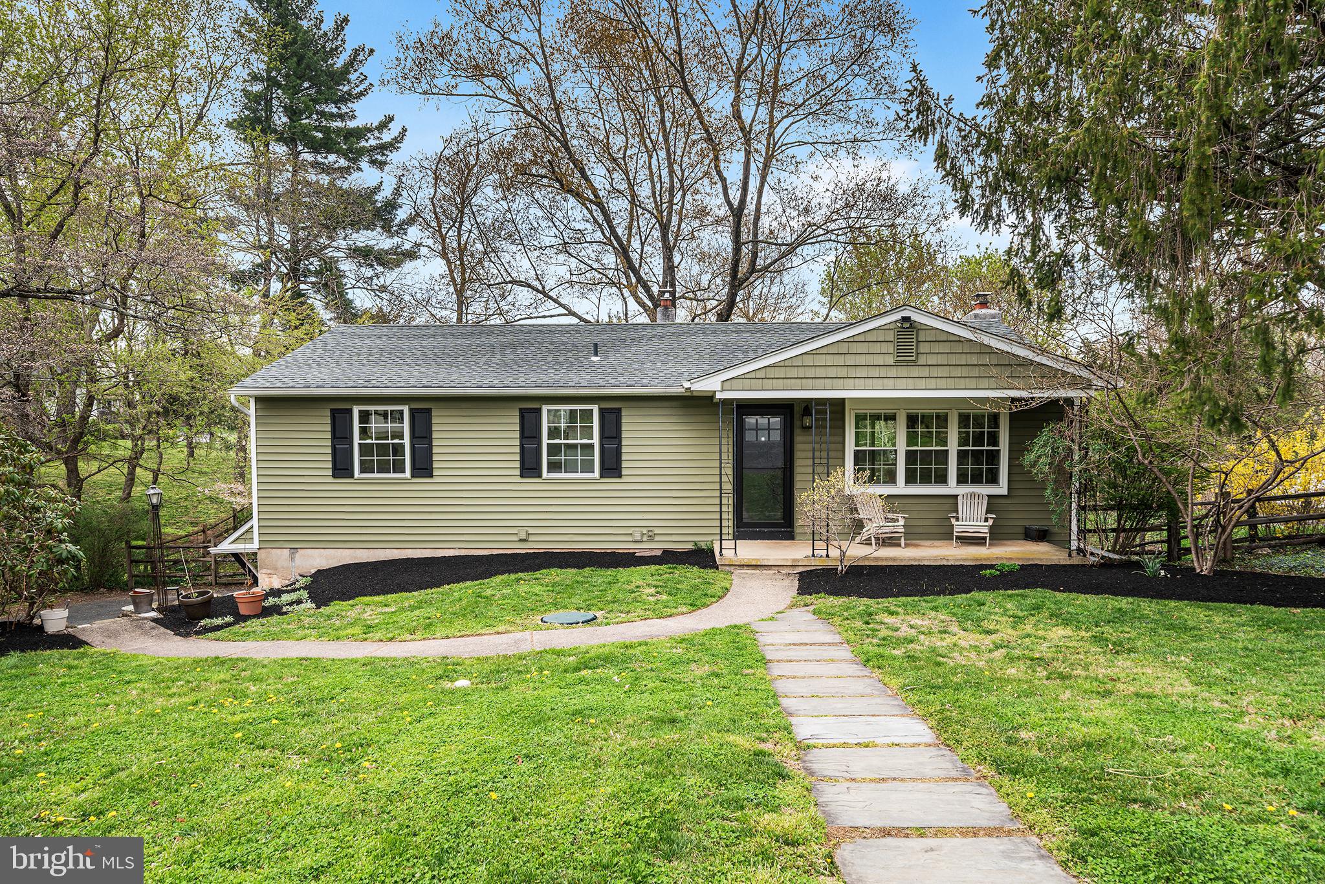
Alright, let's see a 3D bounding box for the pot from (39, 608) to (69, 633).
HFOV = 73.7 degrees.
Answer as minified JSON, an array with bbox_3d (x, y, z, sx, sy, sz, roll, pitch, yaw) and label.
[{"bbox_3d":[-8.756,2.560,12.716,0.330,0.290,0.330,0,3,0],"label":"pot"}]

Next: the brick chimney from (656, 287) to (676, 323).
[{"bbox_3d":[0.082,-2.977,19.655,0.450,0.920,0.450,0,3,1],"label":"brick chimney"}]

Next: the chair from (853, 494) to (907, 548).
[{"bbox_3d":[3.578,1.278,14.699,0.730,0.890,0.790,-1,3,-19],"label":"chair"}]

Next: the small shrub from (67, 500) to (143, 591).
[{"bbox_3d":[-12.649,2.291,19.943,1.650,2.050,1.550,0,3,1],"label":"small shrub"}]

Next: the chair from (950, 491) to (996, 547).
[{"bbox_3d":[5.149,1.273,14.689,0.730,0.890,0.790,1,3,20],"label":"chair"}]

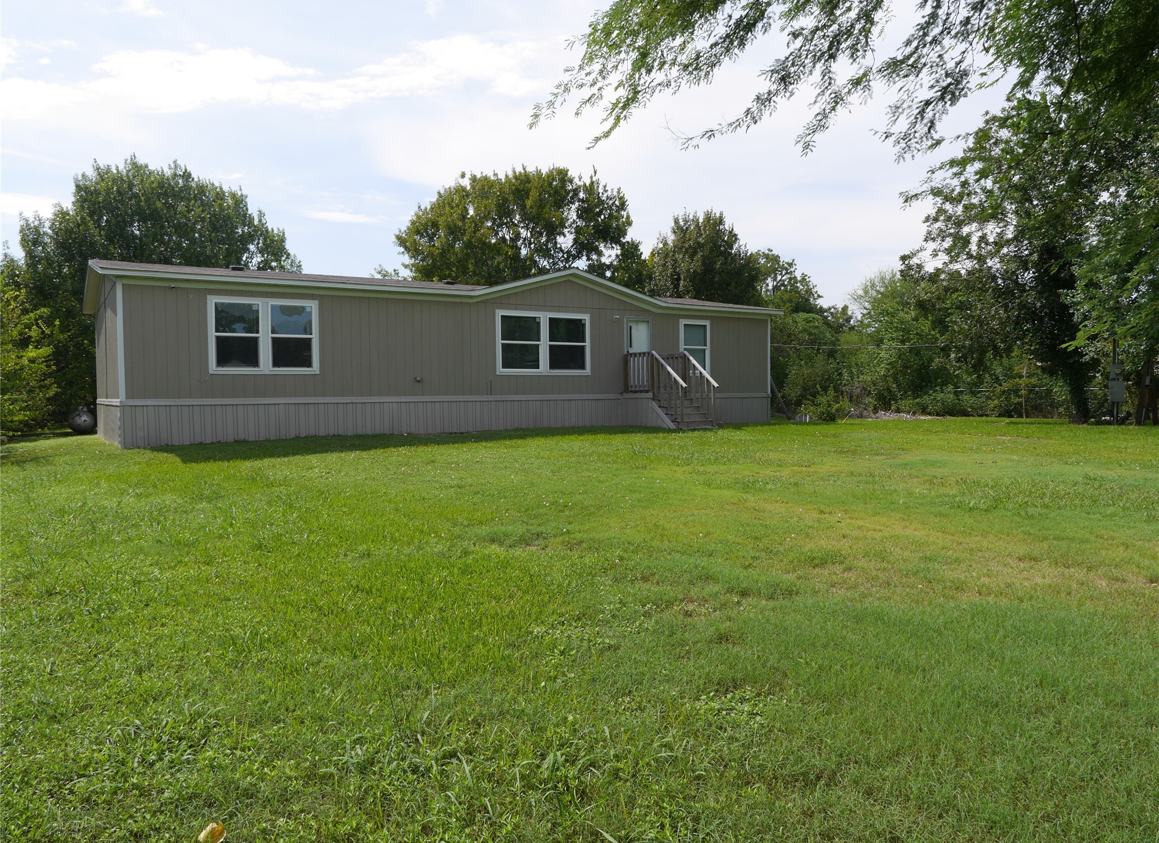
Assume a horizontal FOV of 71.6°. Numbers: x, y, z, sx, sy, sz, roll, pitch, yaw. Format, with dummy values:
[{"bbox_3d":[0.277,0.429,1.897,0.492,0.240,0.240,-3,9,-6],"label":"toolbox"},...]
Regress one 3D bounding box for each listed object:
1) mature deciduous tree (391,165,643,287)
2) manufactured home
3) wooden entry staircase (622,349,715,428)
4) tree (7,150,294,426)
[{"bbox_3d":[-2.894,-6.178,38.206,11.287,11.843,10.712,-2,2,-32],"label":"mature deciduous tree"},{"bbox_3d":[-3.581,-1.883,23.180,17.700,4.120,8.450,-2,2,-32],"label":"manufactured home"},{"bbox_3d":[2.305,-0.803,20.610,1.180,1.950,2.500,-2,2,-32],"label":"wooden entry staircase"},{"bbox_3d":[-16.329,-5.064,31.181,10.944,10.382,10.154,-2,2,-32],"label":"tree"}]

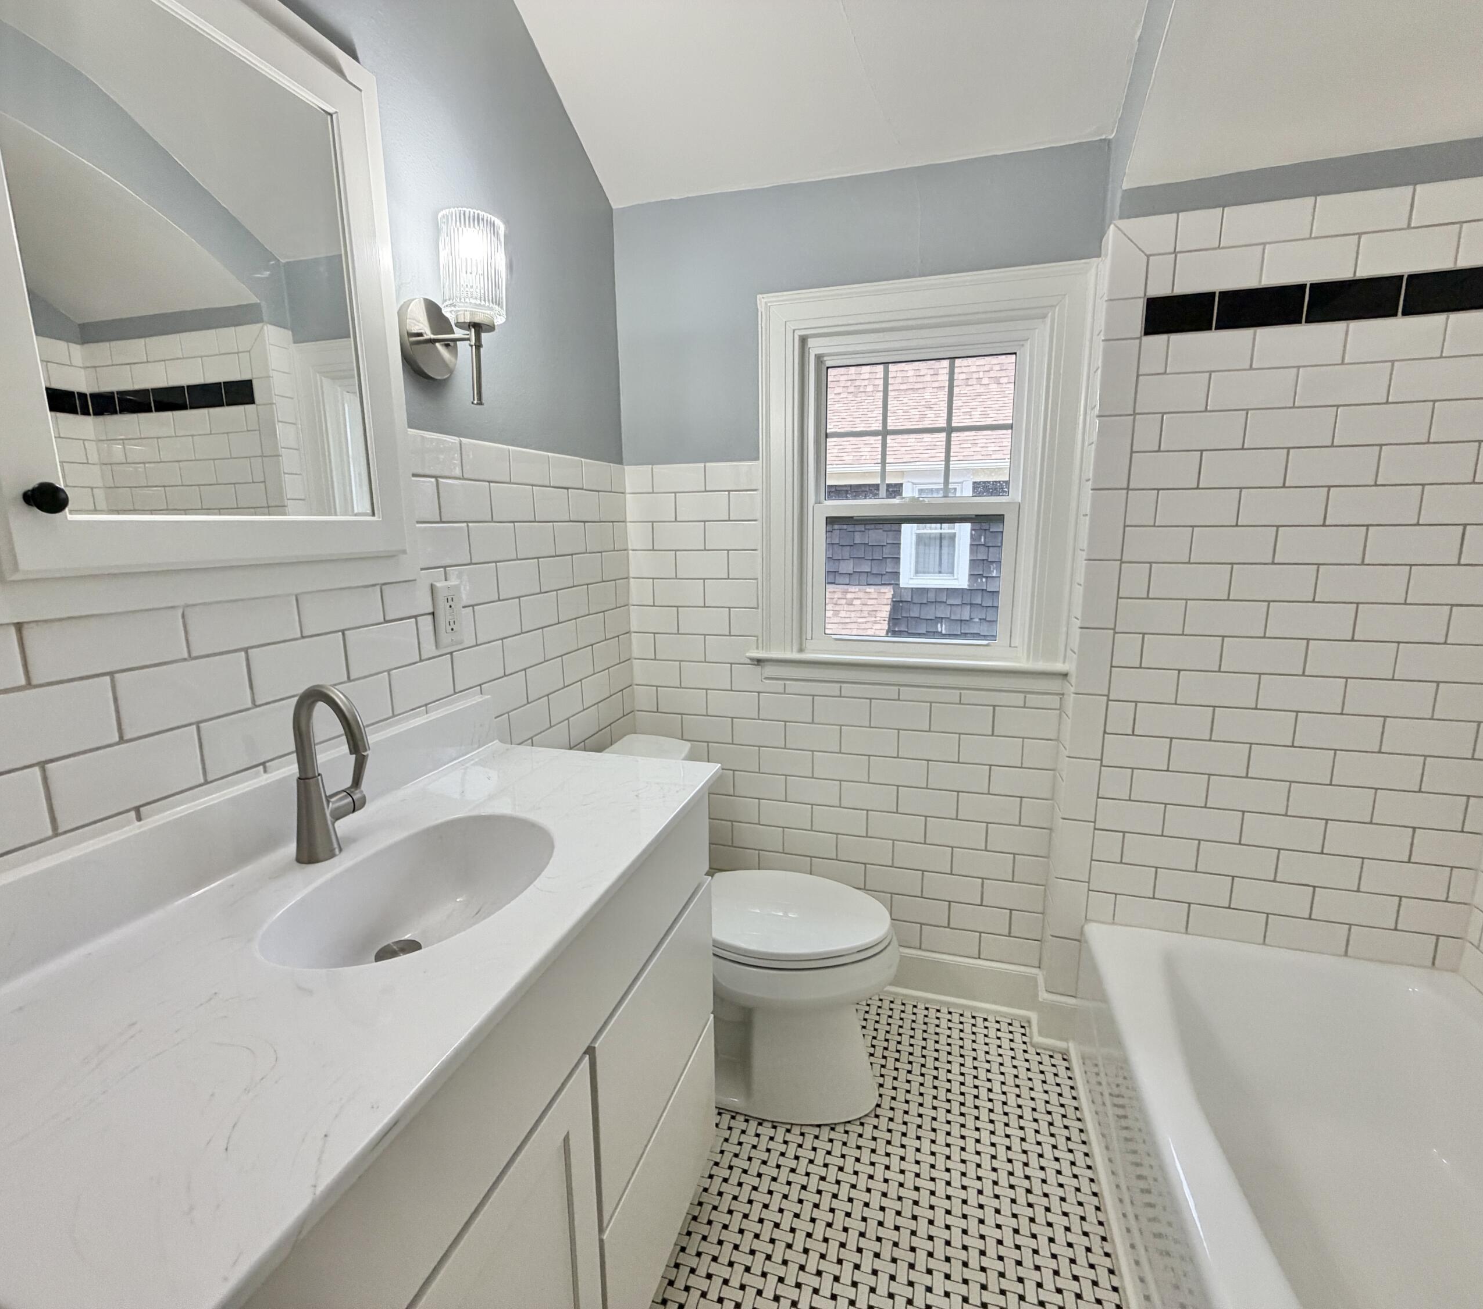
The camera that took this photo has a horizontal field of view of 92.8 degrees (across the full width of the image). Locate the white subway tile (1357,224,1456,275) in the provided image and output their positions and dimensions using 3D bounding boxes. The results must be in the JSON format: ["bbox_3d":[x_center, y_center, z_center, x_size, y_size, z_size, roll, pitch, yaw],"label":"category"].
[{"bbox_3d":[1.263,-0.762,1.336,0.152,0.075,0.008,2,11,17],"label":"white subway tile"}]

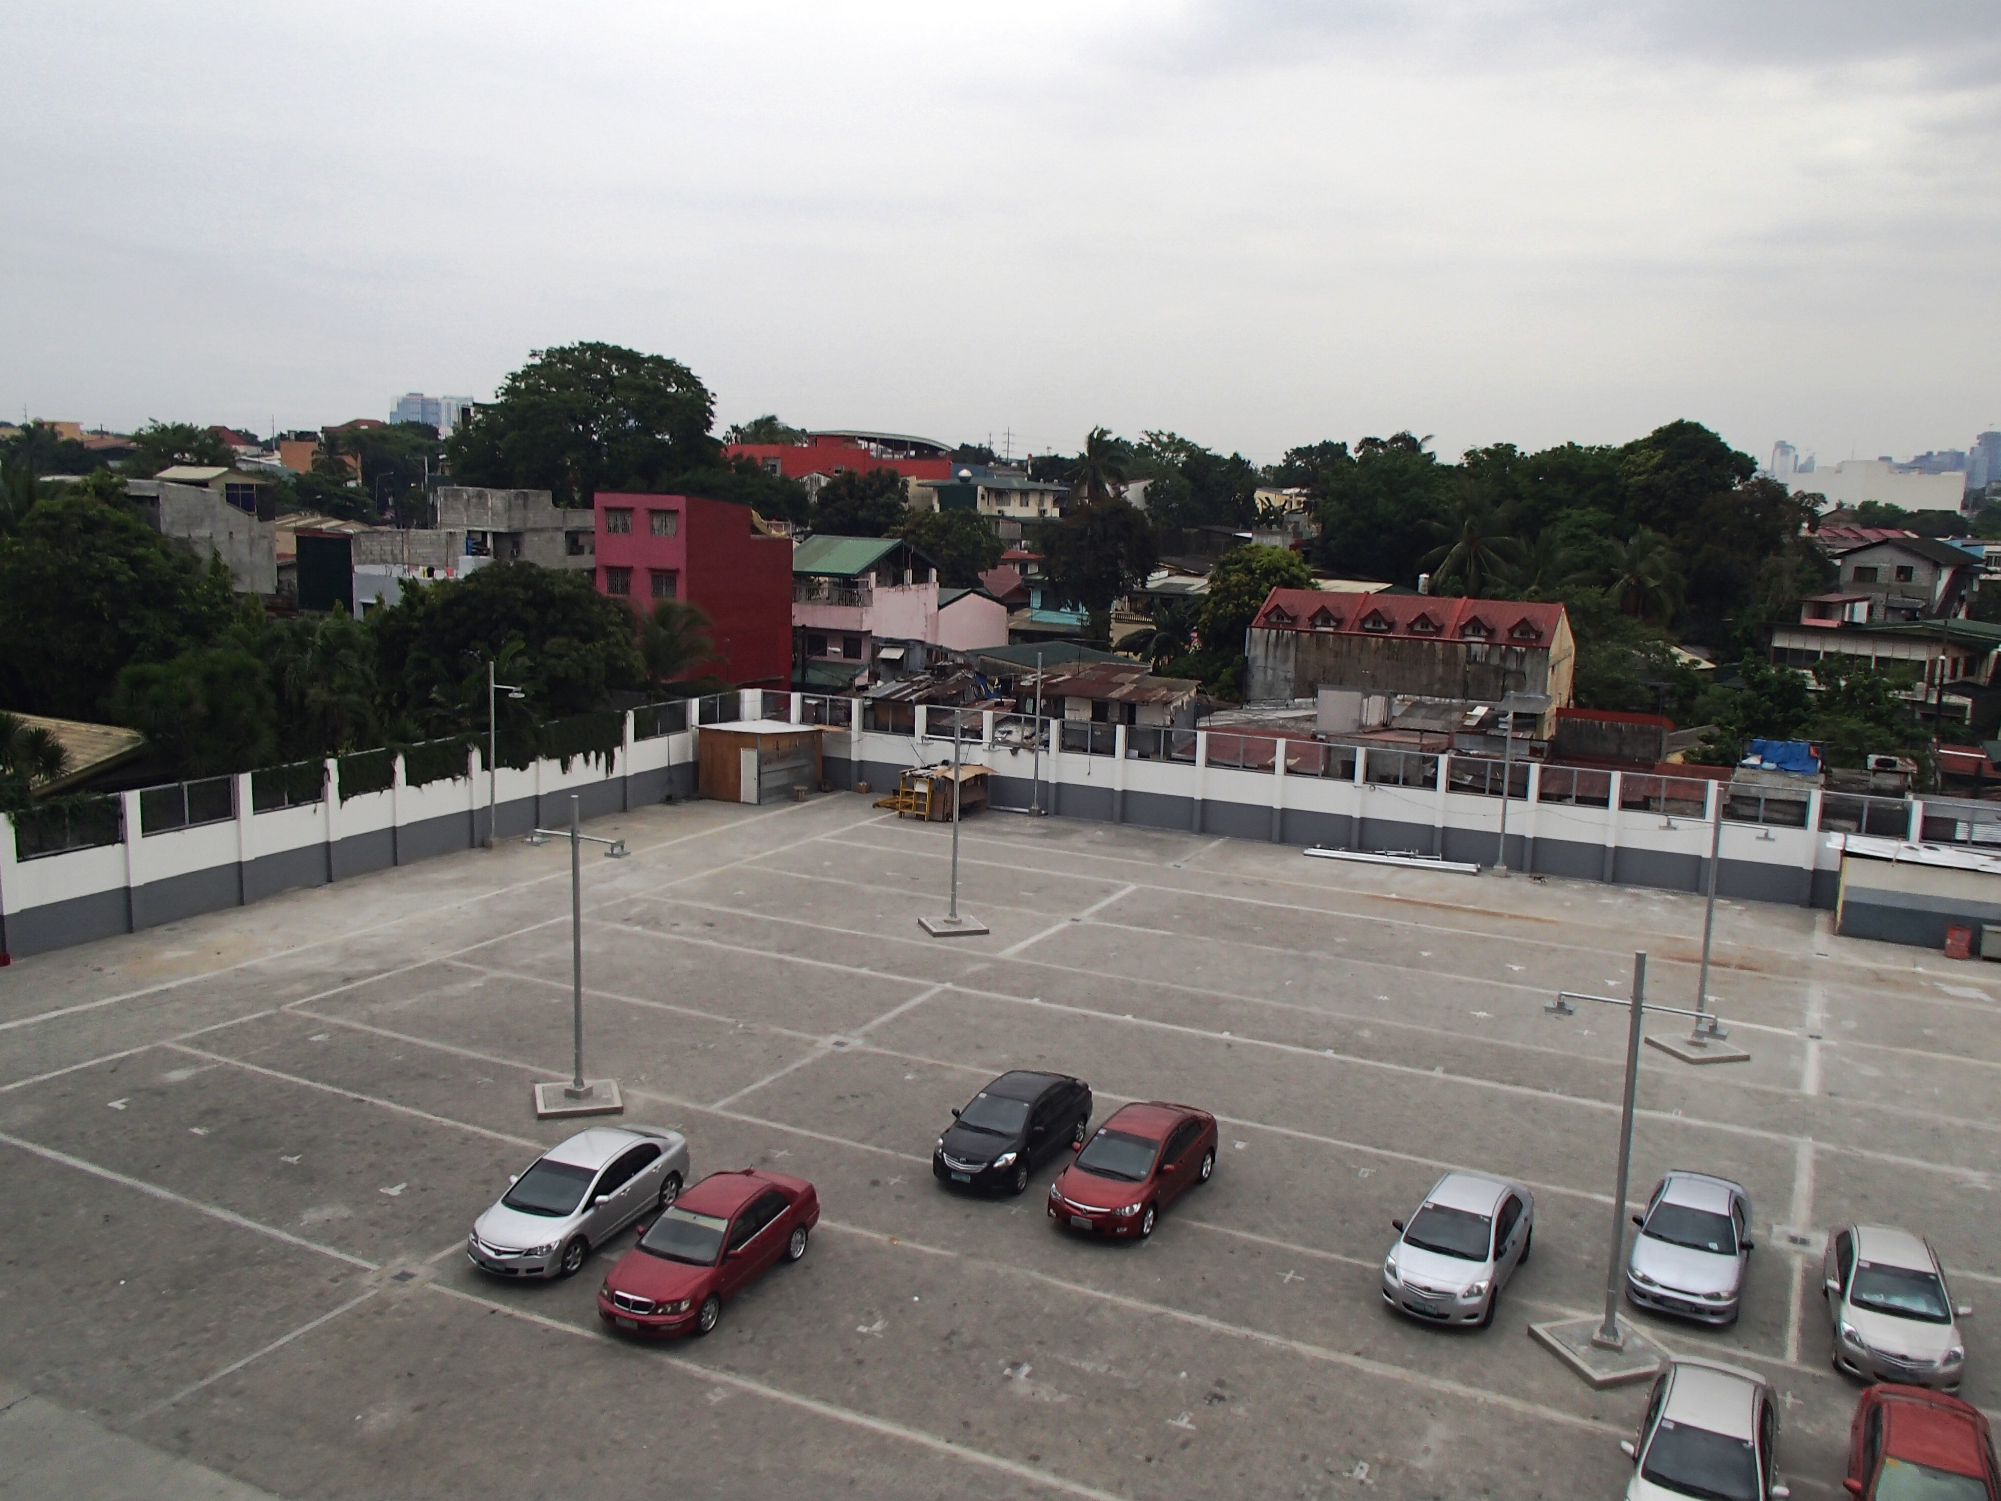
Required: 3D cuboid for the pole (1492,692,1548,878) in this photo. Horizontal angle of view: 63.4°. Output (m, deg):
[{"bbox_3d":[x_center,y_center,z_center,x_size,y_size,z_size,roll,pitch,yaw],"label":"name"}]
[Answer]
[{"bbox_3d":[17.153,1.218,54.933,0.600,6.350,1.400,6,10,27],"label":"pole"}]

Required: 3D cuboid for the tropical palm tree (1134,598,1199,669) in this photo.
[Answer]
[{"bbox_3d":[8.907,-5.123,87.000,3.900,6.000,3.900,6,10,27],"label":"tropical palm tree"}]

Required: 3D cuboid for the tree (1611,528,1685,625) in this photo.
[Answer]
[{"bbox_3d":[47.127,-11.553,118.759,5.600,9.500,5.600,6,10,27],"label":"tree"}]

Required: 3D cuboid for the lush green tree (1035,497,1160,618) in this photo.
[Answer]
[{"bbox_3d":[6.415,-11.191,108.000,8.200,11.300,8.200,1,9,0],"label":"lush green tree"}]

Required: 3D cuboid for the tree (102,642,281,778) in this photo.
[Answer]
[{"bbox_3d":[-25.566,-0.167,51.512,5.300,6.400,5.000,6,10,27],"label":"tree"}]

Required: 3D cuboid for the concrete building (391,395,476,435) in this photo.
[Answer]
[{"bbox_3d":[-387.477,-210.684,1105.196,55.000,65.000,32.000,-2,10,-20],"label":"concrete building"}]

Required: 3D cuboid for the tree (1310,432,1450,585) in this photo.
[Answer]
[{"bbox_3d":[29.979,-16.555,128.000,11.000,16.700,11.000,6,10,27],"label":"tree"}]

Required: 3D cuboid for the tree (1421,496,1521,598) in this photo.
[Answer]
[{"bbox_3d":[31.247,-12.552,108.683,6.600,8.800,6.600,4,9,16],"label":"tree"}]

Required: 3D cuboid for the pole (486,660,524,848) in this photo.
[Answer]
[{"bbox_3d":[-17.169,0.242,55.707,1.500,6.400,0.500,6,10,27],"label":"pole"}]

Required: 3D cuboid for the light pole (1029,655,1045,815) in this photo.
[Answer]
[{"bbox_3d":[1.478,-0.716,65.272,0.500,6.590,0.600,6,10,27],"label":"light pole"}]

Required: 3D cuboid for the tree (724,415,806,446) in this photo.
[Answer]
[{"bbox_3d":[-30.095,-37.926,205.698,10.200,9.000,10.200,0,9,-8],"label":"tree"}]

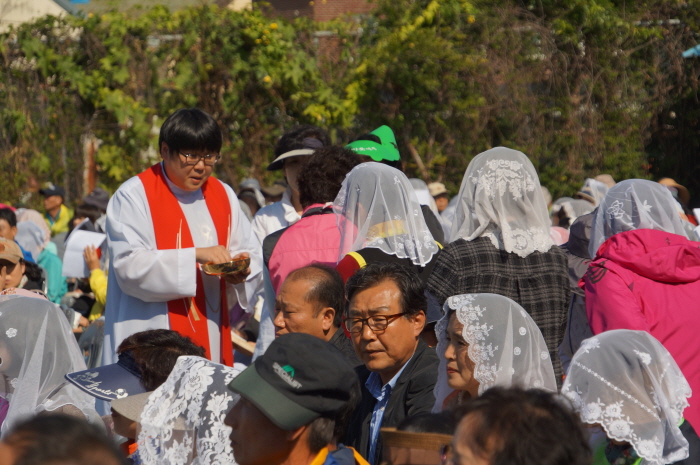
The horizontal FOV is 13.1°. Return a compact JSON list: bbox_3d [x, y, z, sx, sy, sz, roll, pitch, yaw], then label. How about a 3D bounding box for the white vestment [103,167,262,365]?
[{"bbox_3d":[-0.510,0.520,9.250,0.530,1.420,0.420,-1,2,-30],"label":"white vestment"}]

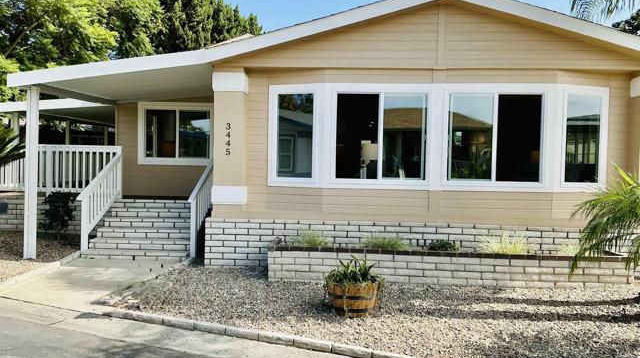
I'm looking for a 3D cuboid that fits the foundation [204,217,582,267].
[{"bbox_3d":[1.310,1.123,8.435,6.420,0.836,0.200,1,0,4],"label":"foundation"}]

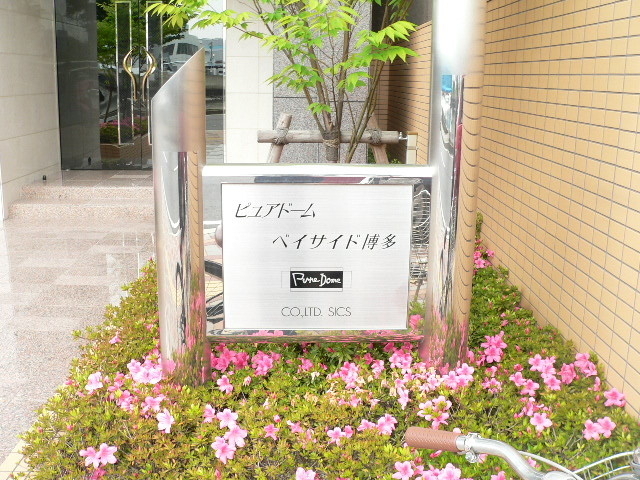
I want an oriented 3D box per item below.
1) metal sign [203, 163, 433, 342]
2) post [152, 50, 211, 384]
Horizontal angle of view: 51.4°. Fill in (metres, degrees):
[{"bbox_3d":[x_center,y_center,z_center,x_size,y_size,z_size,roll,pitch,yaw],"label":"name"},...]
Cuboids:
[{"bbox_3d":[-0.009,0.045,1.811,0.600,0.500,0.058,0,14,-3],"label":"metal sign"},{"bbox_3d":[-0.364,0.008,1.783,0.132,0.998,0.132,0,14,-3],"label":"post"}]

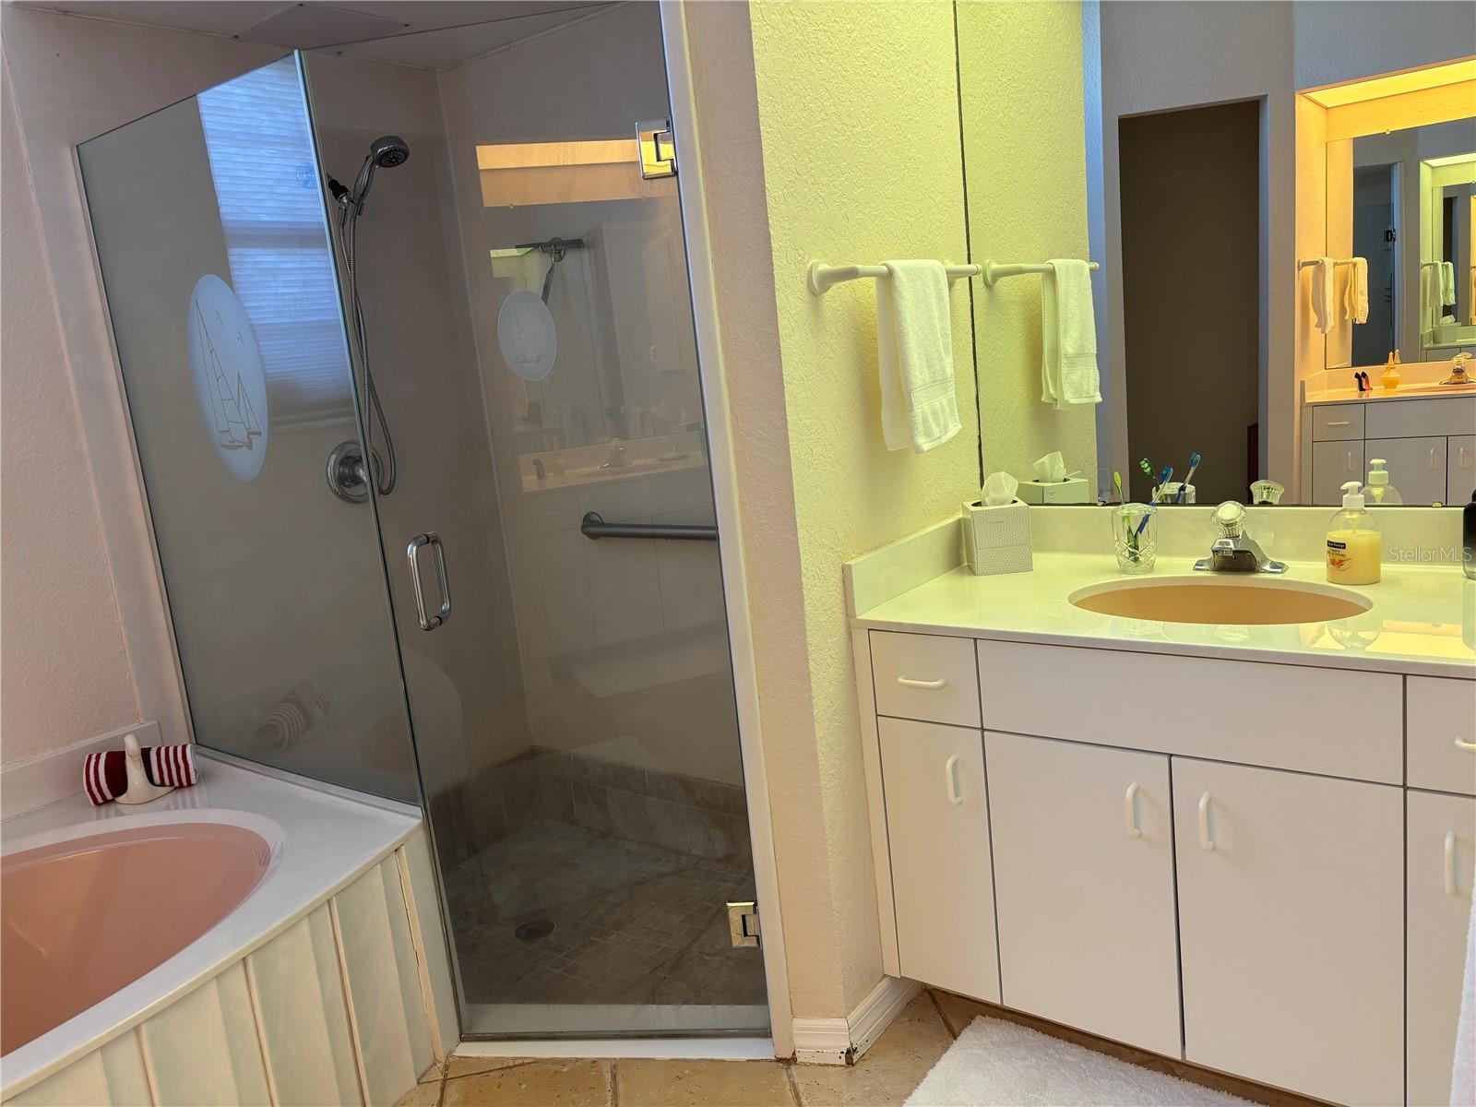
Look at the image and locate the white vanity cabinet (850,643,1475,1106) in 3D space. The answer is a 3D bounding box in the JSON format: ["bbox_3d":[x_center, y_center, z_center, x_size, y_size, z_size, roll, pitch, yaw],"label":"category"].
[{"bbox_3d":[0.822,0.453,1.877,1.057,0.750,0.576,2,14,37],"label":"white vanity cabinet"}]

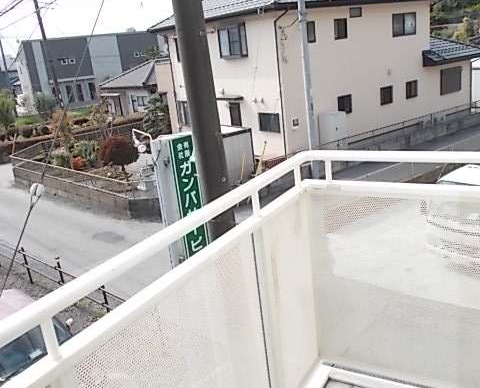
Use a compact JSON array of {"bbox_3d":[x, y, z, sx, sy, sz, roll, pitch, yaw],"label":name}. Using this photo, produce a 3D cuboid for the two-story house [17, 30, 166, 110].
[{"bbox_3d":[-17.755,-15.626,60.114,17.500,7.900,6.500,-17,19,-31],"label":"two-story house"}]

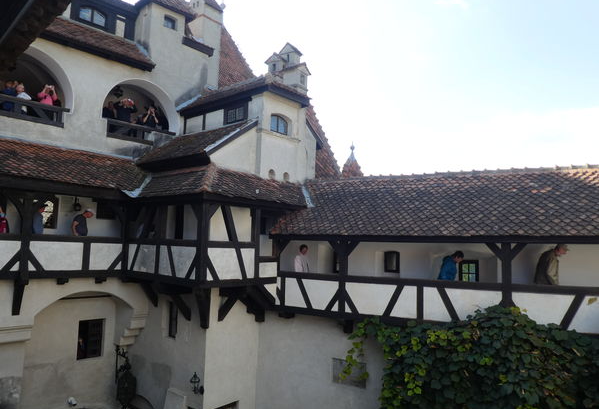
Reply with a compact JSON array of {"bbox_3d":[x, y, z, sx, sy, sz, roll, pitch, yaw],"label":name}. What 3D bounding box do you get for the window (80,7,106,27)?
[{"bbox_3d":[-7.233,-6.599,14.546,0.150,0.499,0.875,-4,-8,45],"label":"window"}]

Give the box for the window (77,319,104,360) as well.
[{"bbox_3d":[-6.456,4.134,12.791,0.200,1.191,0.763,-4,-8,45],"label":"window"}]

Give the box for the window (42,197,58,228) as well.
[{"bbox_3d":[-7.018,0.231,11.650,0.455,0.909,0.120,7,-8,-43],"label":"window"}]

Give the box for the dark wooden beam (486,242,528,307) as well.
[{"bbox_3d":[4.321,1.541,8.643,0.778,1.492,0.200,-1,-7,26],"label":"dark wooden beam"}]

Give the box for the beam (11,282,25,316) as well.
[{"bbox_3d":[-6.711,2.281,9.958,0.170,0.982,0.170,7,21,-43],"label":"beam"}]

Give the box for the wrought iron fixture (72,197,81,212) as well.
[{"bbox_3d":[-6.561,0.015,12.215,0.240,0.450,0.240,-4,-8,45],"label":"wrought iron fixture"}]

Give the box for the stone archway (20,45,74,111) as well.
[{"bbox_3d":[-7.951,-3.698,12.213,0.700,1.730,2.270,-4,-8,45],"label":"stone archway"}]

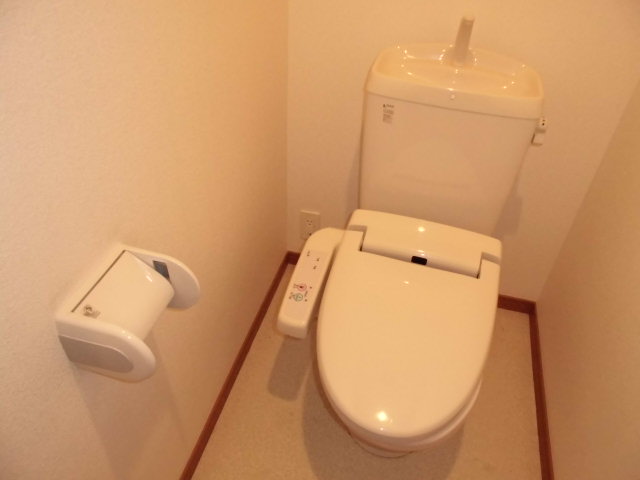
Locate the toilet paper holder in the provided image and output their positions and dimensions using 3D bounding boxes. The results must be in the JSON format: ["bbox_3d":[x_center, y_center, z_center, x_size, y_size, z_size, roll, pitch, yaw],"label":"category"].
[{"bbox_3d":[-0.254,0.098,0.667,0.118,0.096,0.152,11,41,10],"label":"toilet paper holder"}]

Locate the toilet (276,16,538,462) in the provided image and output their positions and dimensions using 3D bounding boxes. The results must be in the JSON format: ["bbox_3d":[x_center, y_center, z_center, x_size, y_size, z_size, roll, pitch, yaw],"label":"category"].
[{"bbox_3d":[0.188,0.060,1.102,0.465,0.925,0.793,11,41,10],"label":"toilet"}]

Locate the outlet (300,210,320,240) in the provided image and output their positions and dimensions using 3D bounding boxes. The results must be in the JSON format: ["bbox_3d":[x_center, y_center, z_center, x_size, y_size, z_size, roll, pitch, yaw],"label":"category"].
[{"bbox_3d":[-0.035,-0.042,1.638,0.067,0.120,0.010,11,41,10],"label":"outlet"}]

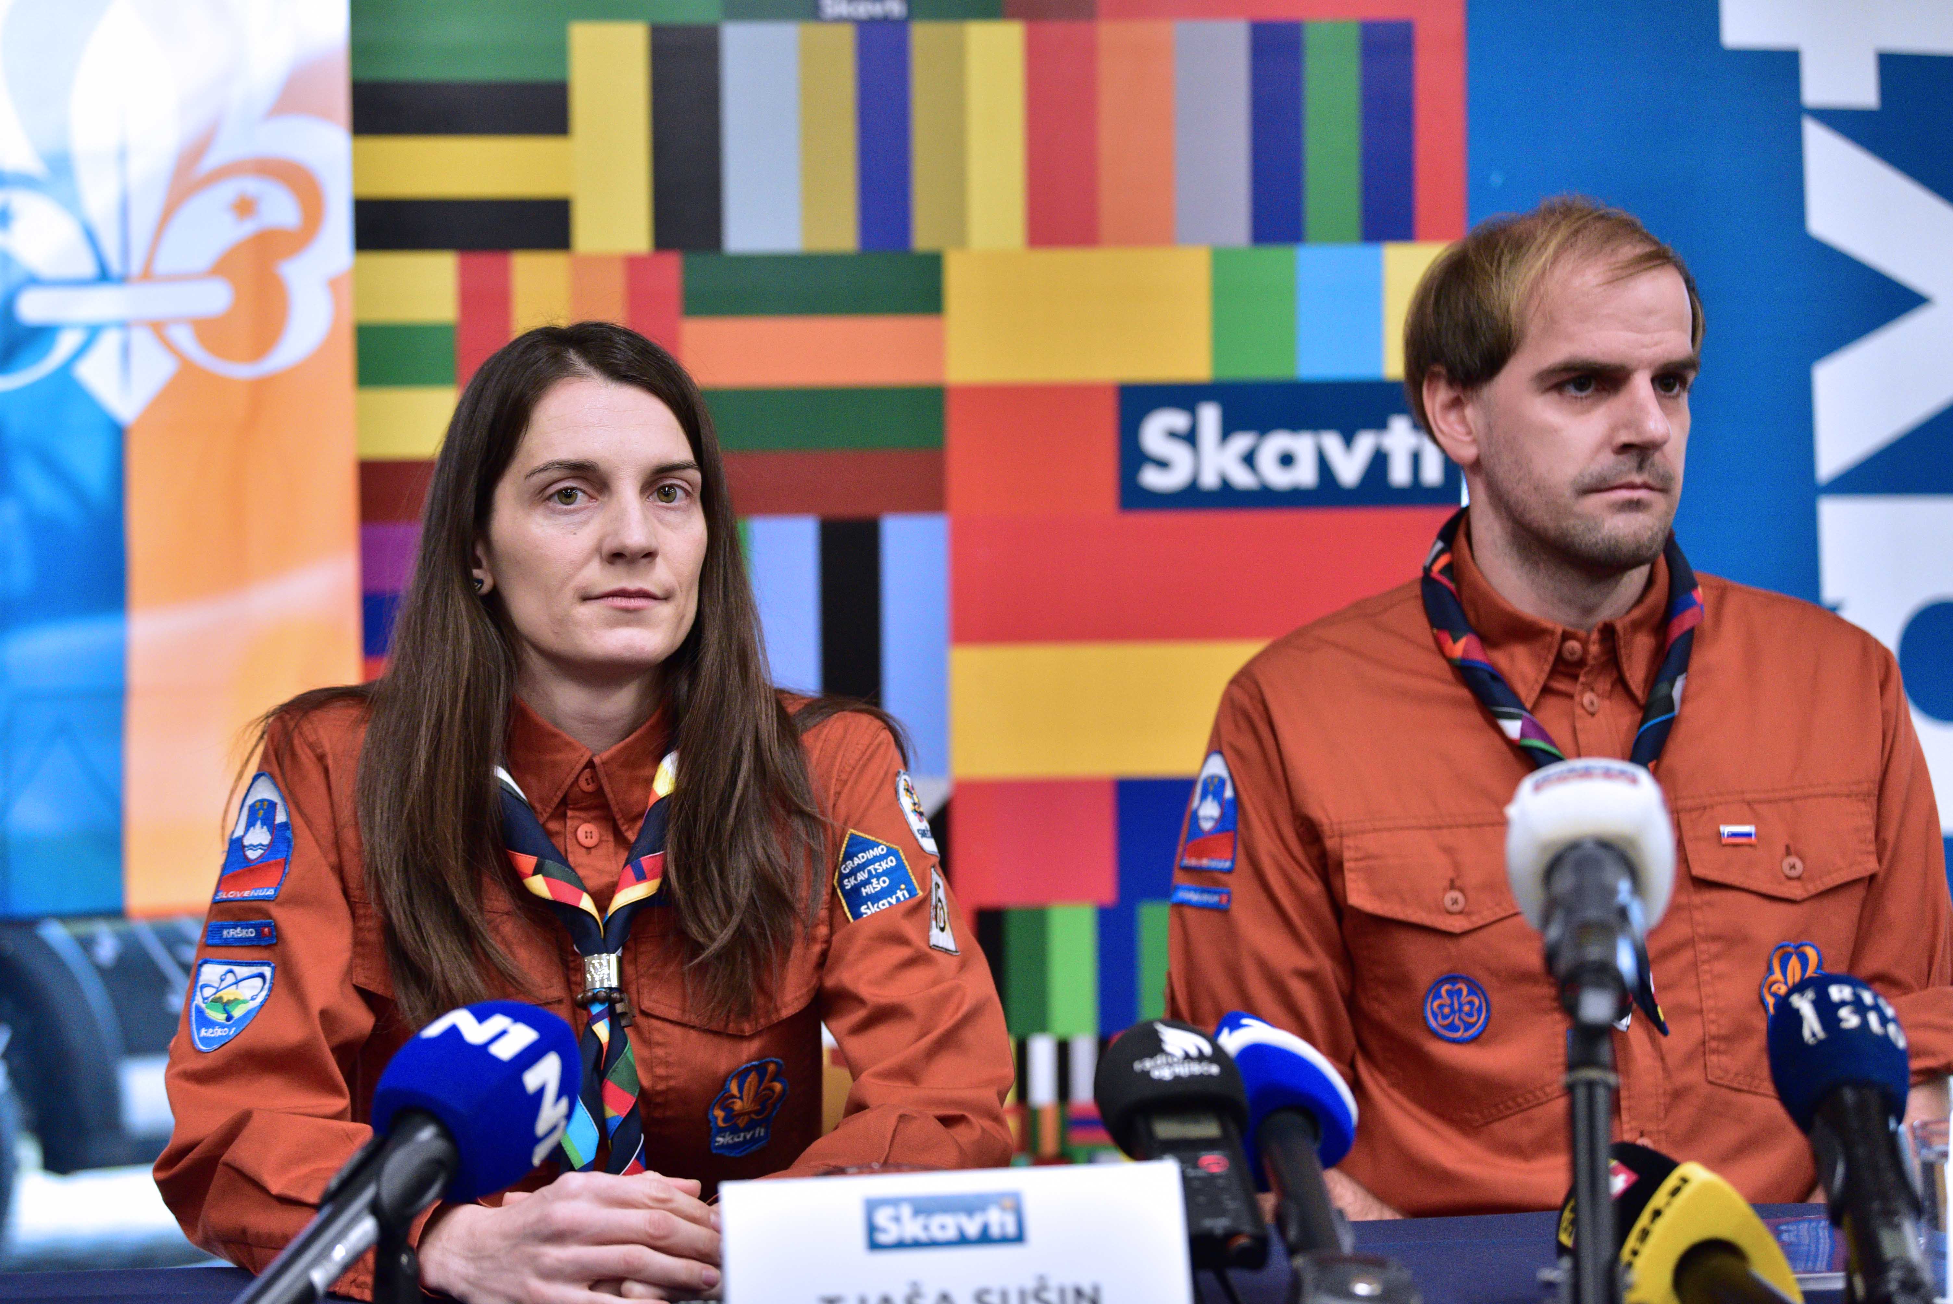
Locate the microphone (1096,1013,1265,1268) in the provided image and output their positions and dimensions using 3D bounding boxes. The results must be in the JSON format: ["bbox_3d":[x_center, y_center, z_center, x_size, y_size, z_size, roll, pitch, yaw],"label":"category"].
[{"bbox_3d":[0.107,0.254,2.078,0.079,0.078,0.167,-2,31,-8],"label":"microphone"}]

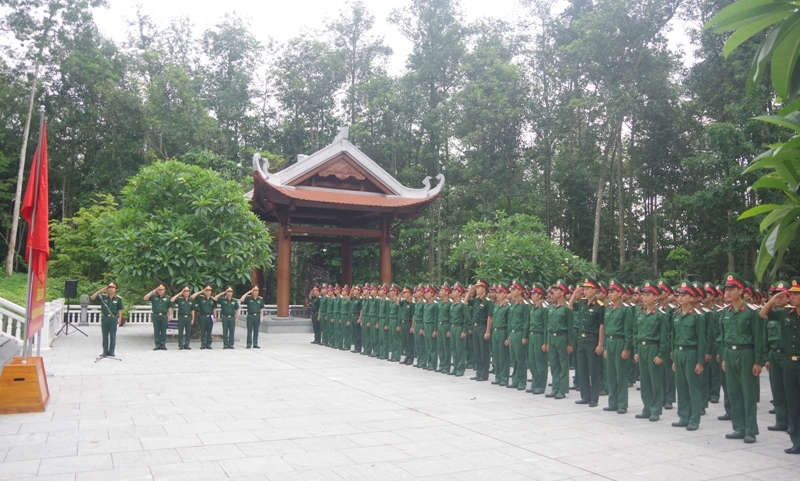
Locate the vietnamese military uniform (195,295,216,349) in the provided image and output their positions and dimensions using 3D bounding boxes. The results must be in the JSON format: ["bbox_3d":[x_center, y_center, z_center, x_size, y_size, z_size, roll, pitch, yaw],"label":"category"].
[{"bbox_3d":[-5.216,2.210,16.164,0.560,1.400,0.340,3,-6,-24],"label":"vietnamese military uniform"}]

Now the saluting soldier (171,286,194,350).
[{"bbox_3d":[-5.783,2.087,16.078,0.640,1.700,0.420,3,-6,-24],"label":"saluting soldier"}]

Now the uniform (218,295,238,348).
[{"bbox_3d":[-4.732,2.263,16.550,0.520,1.400,0.320,3,-6,-28],"label":"uniform"}]

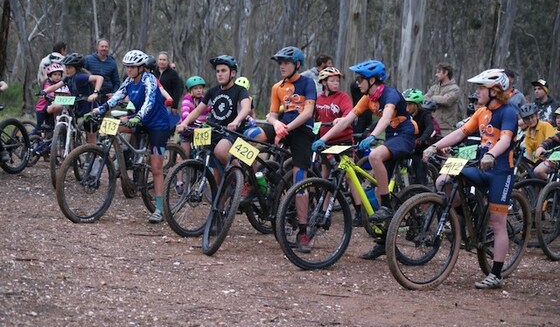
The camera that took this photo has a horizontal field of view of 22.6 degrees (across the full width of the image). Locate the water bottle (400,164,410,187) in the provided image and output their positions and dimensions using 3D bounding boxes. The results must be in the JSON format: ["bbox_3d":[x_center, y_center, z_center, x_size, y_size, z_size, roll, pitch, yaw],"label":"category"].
[{"bbox_3d":[1.269,0.127,14.200,0.074,0.210,0.074,-12,34,9],"label":"water bottle"}]

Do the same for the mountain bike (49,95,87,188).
[{"bbox_3d":[-2.421,-0.261,16.192,0.680,1.030,1.836,5,4,2],"label":"mountain bike"}]

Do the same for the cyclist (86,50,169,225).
[{"bbox_3d":[-1.420,-0.260,13.400,0.580,1.620,0.710,5,5,27],"label":"cyclist"}]

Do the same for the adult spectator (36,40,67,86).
[{"bbox_3d":[-3.083,-0.823,19.000,0.360,1.640,0.500,2,5,-35],"label":"adult spectator"}]

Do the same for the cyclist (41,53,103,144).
[{"bbox_3d":[-2.350,-0.490,15.800,0.680,1.490,0.650,4,5,13],"label":"cyclist"}]

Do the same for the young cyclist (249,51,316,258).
[{"bbox_3d":[0.030,-0.120,12.050,0.560,1.750,0.600,6,5,33],"label":"young cyclist"}]

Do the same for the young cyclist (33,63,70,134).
[{"bbox_3d":[-2.800,-0.610,17.100,0.450,1.250,0.500,0,5,-34],"label":"young cyclist"}]

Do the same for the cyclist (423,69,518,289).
[{"bbox_3d":[1.531,0.120,11.150,0.560,1.700,0.730,7,6,41],"label":"cyclist"}]

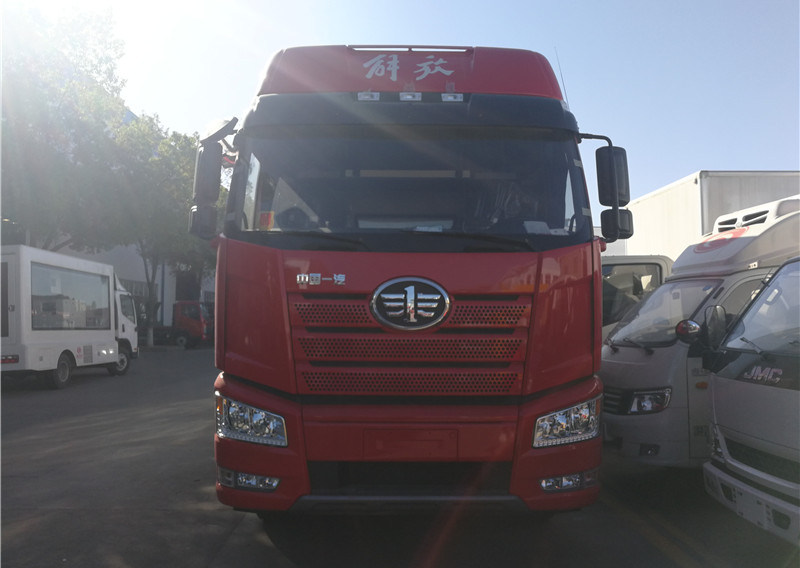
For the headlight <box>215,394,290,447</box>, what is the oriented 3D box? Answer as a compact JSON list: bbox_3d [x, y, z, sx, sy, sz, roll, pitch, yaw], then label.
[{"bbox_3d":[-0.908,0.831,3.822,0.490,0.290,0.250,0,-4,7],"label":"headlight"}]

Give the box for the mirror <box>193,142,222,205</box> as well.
[{"bbox_3d":[-1.299,-0.759,4.238,0.190,0.410,0.130,0,-4,9],"label":"mirror"}]

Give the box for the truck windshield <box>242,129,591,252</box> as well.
[{"bbox_3d":[0.077,-0.648,4.123,2.300,0.910,0.420,1,-4,-1],"label":"truck windshield"}]

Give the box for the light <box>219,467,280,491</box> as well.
[{"bbox_3d":[-0.932,1.201,3.812,0.420,0.110,0.180,0,-4,7],"label":"light"}]

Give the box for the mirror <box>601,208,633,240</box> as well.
[{"bbox_3d":[1.487,-0.404,4.271,0.200,0.210,0.130,1,-4,-11],"label":"mirror"}]

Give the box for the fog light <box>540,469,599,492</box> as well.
[{"bbox_3d":[1.058,1.223,3.851,0.420,0.110,0.180,1,-4,-9],"label":"fog light"}]

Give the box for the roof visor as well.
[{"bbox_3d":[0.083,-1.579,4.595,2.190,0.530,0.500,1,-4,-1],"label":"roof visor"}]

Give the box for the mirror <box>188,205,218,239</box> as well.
[{"bbox_3d":[-1.322,-0.412,4.215,0.190,0.215,0.130,0,-4,9],"label":"mirror"}]

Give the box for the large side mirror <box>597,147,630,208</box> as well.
[{"bbox_3d":[1.468,-0.736,4.292,0.205,0.415,0.130,1,-4,-11],"label":"large side mirror"}]

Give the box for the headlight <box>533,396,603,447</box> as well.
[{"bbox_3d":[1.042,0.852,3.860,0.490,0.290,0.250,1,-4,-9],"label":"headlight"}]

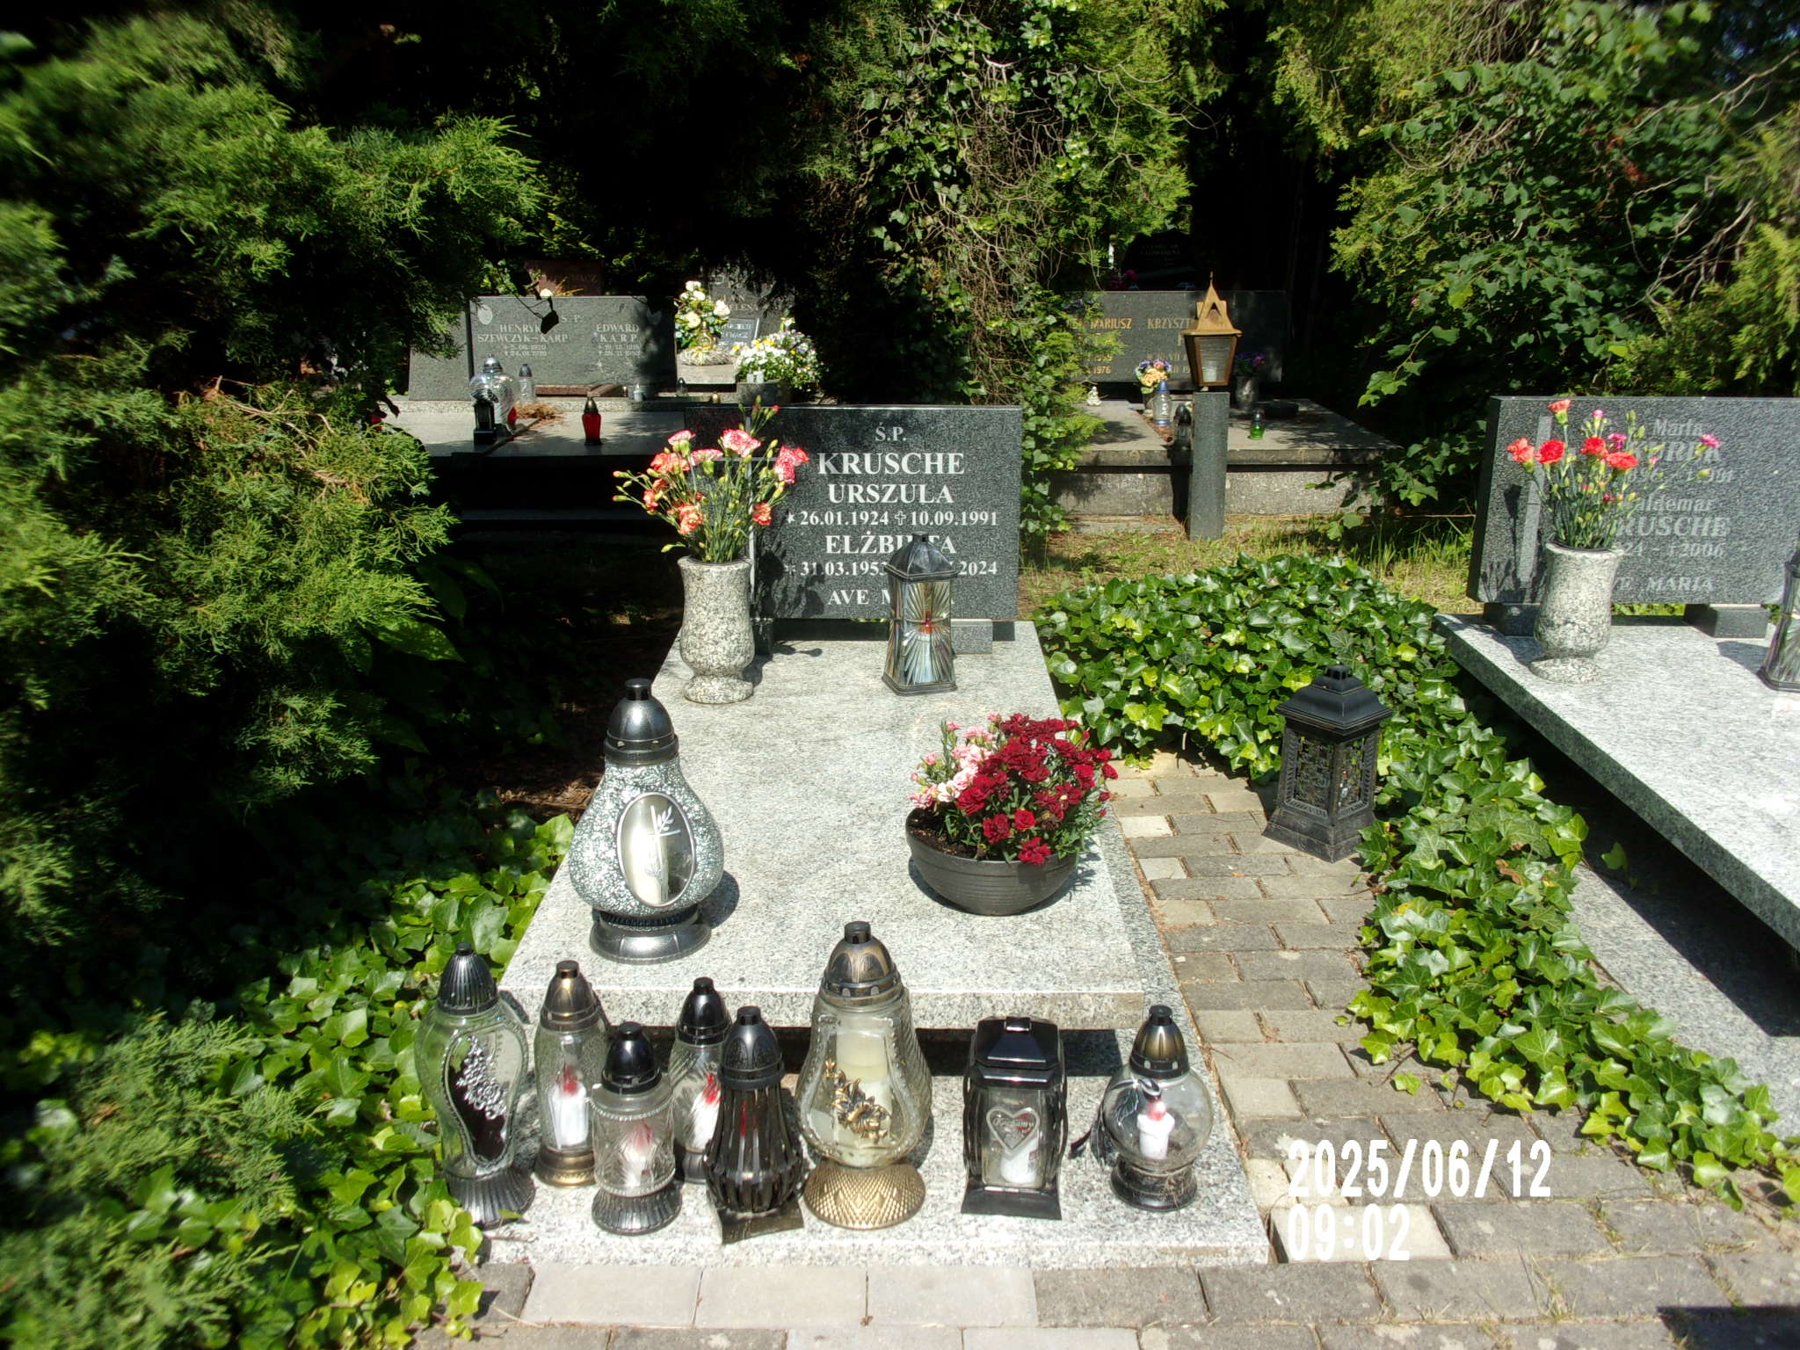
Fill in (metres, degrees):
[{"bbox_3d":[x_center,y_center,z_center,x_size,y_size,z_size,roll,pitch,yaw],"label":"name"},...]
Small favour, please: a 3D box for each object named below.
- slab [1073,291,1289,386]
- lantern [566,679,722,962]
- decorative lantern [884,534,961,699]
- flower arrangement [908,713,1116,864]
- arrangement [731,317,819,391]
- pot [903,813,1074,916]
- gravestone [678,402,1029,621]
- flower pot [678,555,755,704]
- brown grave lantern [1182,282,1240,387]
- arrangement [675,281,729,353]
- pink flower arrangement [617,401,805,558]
[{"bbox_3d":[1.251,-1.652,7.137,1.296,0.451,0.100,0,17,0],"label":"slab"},{"bbox_3d":[-0.327,0.176,1.870,0.193,0.350,0.180,-6,18,-17],"label":"lantern"},{"bbox_3d":[0.037,-0.125,2.837,0.125,0.304,0.120,-5,18,-15],"label":"decorative lantern"},{"bbox_3d":[0.177,0.174,2.323,0.320,0.190,0.290,0,17,0],"label":"flower arrangement"},{"bbox_3d":[-0.650,-1.681,7.650,0.450,0.300,0.420,0,17,0],"label":"arrangement"},{"bbox_3d":[0.144,0.300,2.352,0.279,0.108,0.279,0,17,0],"label":"pot"},{"bbox_3d":[-0.114,-0.403,3.635,0.810,0.530,0.080,0,17,0],"label":"gravestone"},{"bbox_3d":[-0.352,-0.089,2.804,0.145,0.258,0.145,0,17,0],"label":"flower pot"},{"bbox_3d":[1.181,-1.288,5.520,0.185,0.410,0.185,-3,17,-10],"label":"brown grave lantern"},{"bbox_3d":[-1.171,-2.114,8.600,0.320,0.410,0.280,0,17,0],"label":"arrangement"},{"bbox_3d":[-0.353,-0.357,2.705,0.345,0.305,0.280,0,17,0],"label":"pink flower arrangement"}]

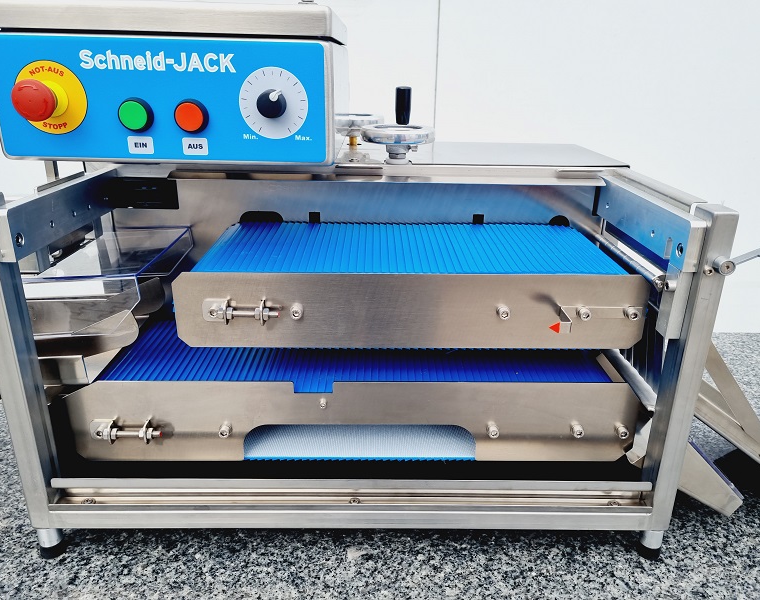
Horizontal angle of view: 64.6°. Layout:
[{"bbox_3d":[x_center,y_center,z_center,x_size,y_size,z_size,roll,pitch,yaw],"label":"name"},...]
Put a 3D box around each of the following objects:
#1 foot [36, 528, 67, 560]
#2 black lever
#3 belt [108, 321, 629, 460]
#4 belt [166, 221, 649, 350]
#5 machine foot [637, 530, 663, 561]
[{"bbox_3d":[-0.331,0.237,0.604,0.025,0.037,0.025,0,21,0],"label":"foot"},{"bbox_3d":[0.025,-0.215,0.667,0.017,0.039,0.017,0,21,0],"label":"black lever"},{"bbox_3d":[-0.024,0.086,0.671,0.537,0.091,0.182,0,21,0],"label":"belt"},{"bbox_3d":[0.027,-0.022,0.628,0.424,0.075,0.182,0,21,0],"label":"belt"},{"bbox_3d":[0.275,0.240,0.607,0.025,0.037,0.025,0,21,0],"label":"machine foot"}]

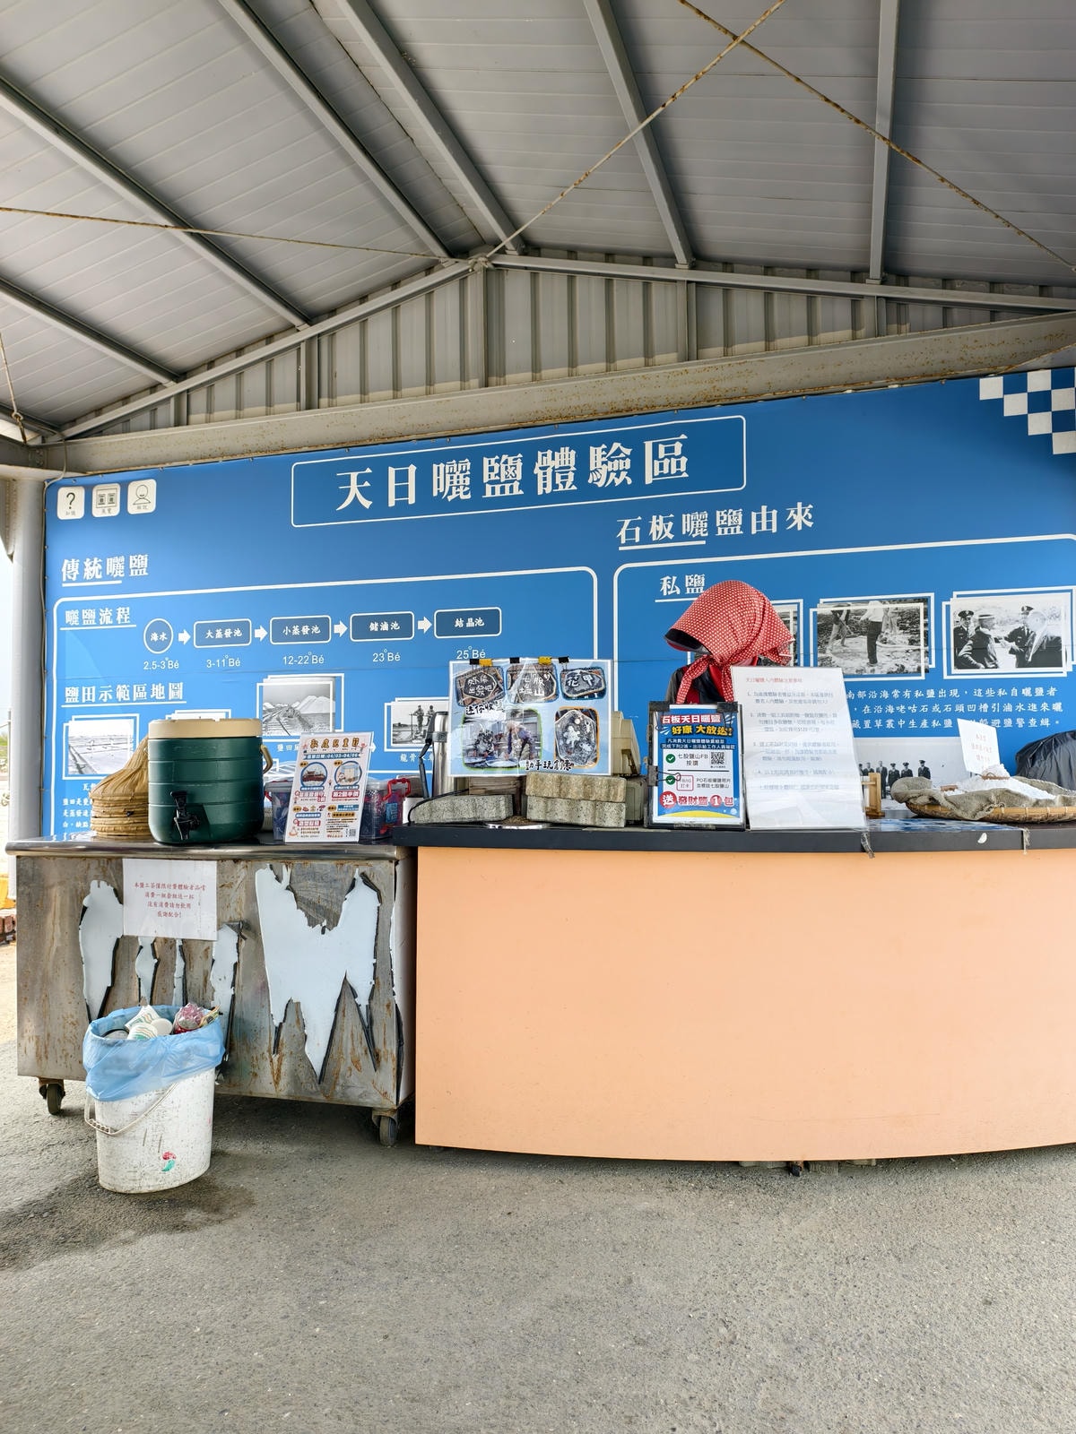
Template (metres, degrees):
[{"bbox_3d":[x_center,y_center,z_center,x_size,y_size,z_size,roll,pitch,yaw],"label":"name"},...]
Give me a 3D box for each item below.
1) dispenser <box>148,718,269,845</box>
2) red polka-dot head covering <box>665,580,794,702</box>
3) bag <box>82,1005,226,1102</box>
[{"bbox_3d":[-0.925,0.178,2.645,0.325,0.338,0.345,-1,-2,9],"label":"dispenser"},{"bbox_3d":[0.577,-0.230,2.870,0.360,0.345,0.280,1,-2,-37],"label":"red polka-dot head covering"},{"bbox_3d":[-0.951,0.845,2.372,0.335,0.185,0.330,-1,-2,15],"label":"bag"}]

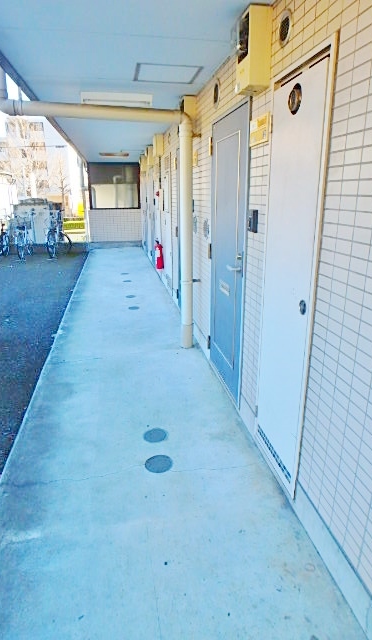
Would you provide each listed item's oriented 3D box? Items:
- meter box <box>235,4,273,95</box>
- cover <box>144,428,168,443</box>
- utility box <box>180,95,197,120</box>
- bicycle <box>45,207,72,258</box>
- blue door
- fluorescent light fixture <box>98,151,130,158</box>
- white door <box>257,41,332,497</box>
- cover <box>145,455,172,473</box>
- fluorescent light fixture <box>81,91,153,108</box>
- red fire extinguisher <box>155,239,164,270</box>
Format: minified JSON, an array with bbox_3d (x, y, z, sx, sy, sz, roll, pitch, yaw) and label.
[{"bbox_3d":[0.336,-1.339,1.962,0.115,0.340,0.230,-4,19,-9],"label":"meter box"},{"bbox_3d":[-0.201,0.780,2.605,0.165,0.015,0.165,-1,18,0],"label":"cover"},{"bbox_3d":[0.020,-1.900,3.665,0.115,0.340,0.230,-4,19,-9],"label":"utility box"},{"bbox_3d":[-3.479,-2.281,10.391,0.580,1.100,1.750,-1,18,-1],"label":"bicycle"},{"bbox_3d":[0.311,-0.455,2.976,0.045,2.000,0.870,-4,19,-9],"label":"blue door"},{"bbox_3d":[-1.577,-3.679,8.652,0.640,0.090,0.140,-4,19,-9],"label":"fluorescent light fixture"},{"bbox_3d":[0.499,-0.121,1.931,0.045,1.930,0.520,-4,19,-9],"label":"white door"},{"bbox_3d":[-0.165,0.870,2.333,0.165,0.015,0.165,-1,18,0],"label":"cover"},{"bbox_3d":[-0.618,-1.993,3.537,0.640,0.090,0.140,-4,19,-9],"label":"fluorescent light fixture"},{"bbox_3d":[-0.440,-1.091,6.508,0.150,0.500,0.190,-4,19,-9],"label":"red fire extinguisher"}]

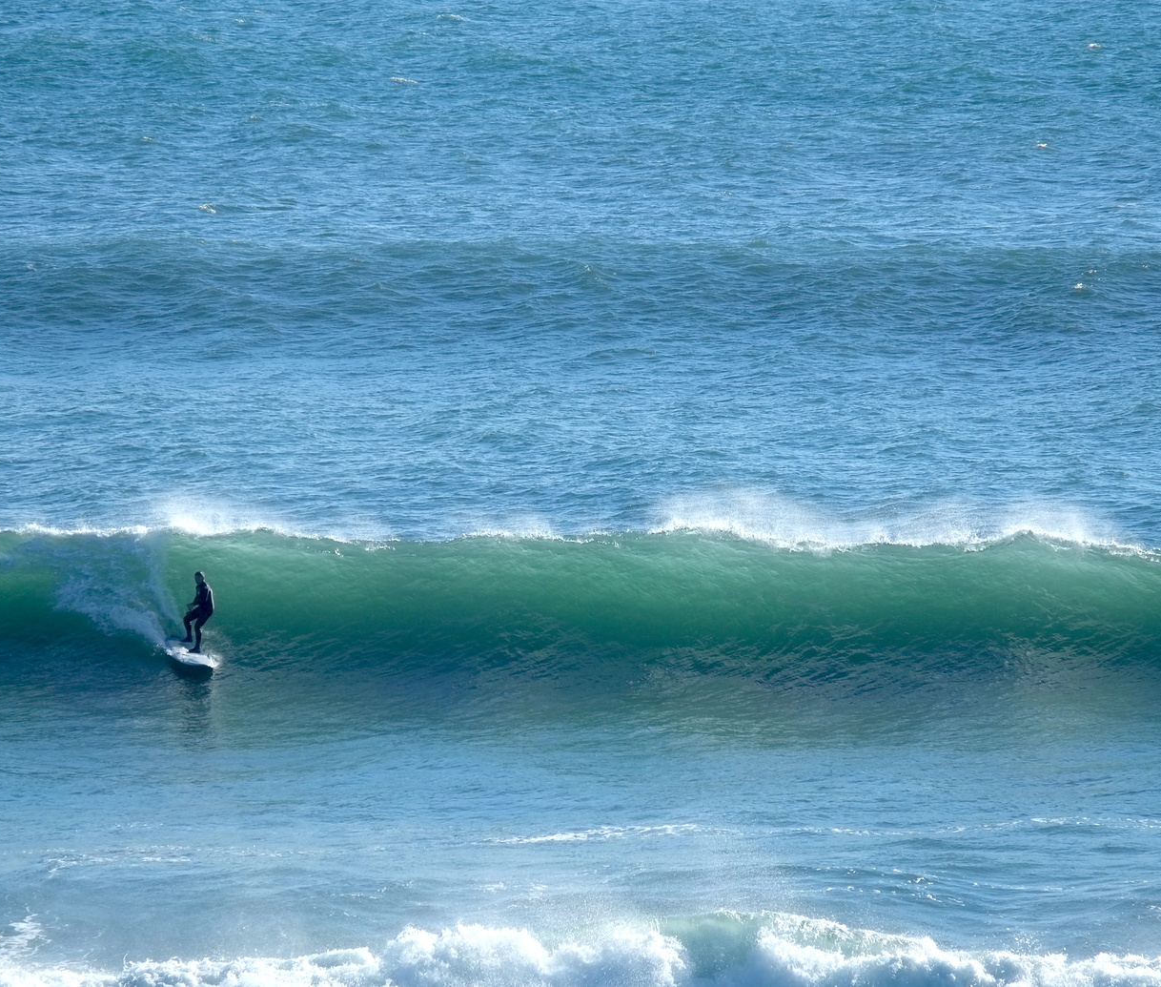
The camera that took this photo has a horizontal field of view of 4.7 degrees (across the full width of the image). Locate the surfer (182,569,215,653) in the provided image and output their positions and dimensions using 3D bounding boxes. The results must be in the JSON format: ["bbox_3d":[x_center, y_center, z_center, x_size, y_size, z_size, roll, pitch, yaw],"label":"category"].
[{"bbox_3d":[-7.632,2.375,283.000,0.600,1.600,0.700,-4,8,-32],"label":"surfer"}]

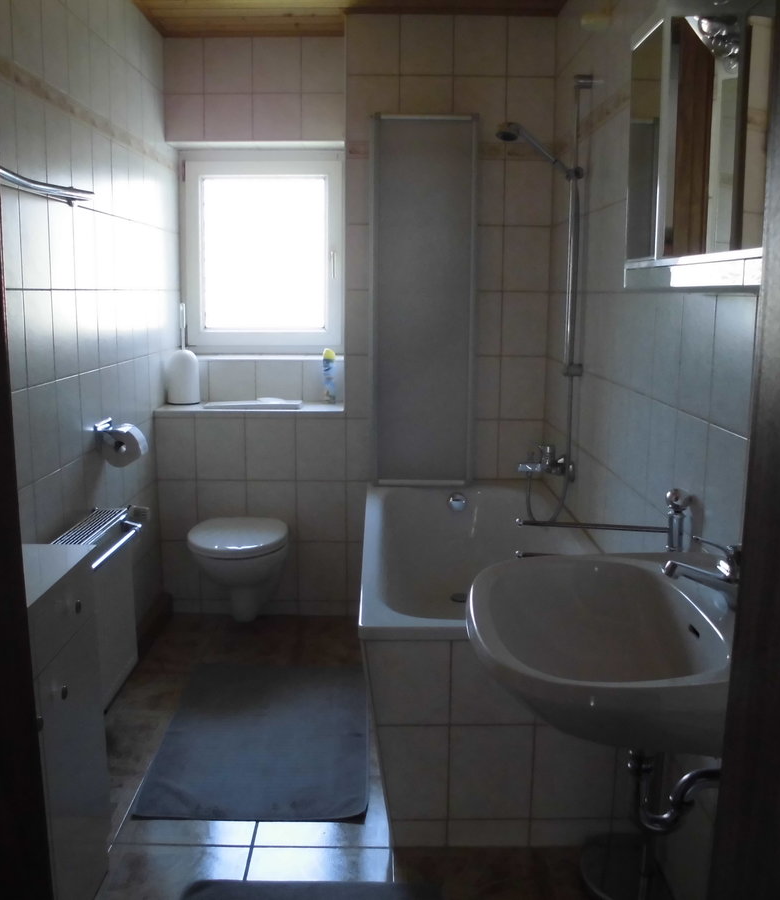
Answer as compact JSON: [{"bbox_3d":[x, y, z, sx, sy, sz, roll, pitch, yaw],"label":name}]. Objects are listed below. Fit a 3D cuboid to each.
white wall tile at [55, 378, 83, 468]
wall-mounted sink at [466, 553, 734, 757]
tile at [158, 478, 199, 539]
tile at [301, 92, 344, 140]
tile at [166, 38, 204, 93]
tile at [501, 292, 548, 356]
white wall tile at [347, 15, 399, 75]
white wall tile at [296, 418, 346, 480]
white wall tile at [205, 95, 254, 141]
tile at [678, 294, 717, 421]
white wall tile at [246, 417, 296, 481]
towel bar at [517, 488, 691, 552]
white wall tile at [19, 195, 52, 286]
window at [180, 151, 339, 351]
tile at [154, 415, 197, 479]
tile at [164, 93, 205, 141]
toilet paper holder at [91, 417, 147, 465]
[{"bbox_3d":[-0.934,-0.085,2.626,0.010,0.250,0.200,0,10,0],"label":"white wall tile"},{"bbox_3d":[0.373,0.344,1.436,0.510,0.205,0.600,0,10,0],"label":"wall-mounted sink"},{"bbox_3d":[-0.853,0.244,3.642,0.155,0.247,0.010,0,10,0],"label":"tile"},{"bbox_3d":[-0.271,-1.373,3.722,0.190,0.185,0.010,0,10,0],"label":"tile"},{"bbox_3d":[-0.845,-1.572,3.685,0.162,0.213,0.010,0,10,0],"label":"tile"},{"bbox_3d":[0.522,-0.488,3.503,0.179,0.249,0.010,0,10,0],"label":"tile"},{"bbox_3d":[-0.067,-1.496,3.337,0.199,0.215,0.010,0,10,0],"label":"white wall tile"},{"bbox_3d":[-0.271,0.001,3.588,0.198,0.249,0.010,0,10,0],"label":"white wall tile"},{"bbox_3d":[-0.664,-1.375,3.728,0.198,0.184,0.010,0,10,0],"label":"white wall tile"},{"bbox_3d":[0.621,-0.190,1.812,0.010,0.249,0.198,0,10,0],"label":"tile"},{"bbox_3d":[-0.473,-0.002,3.598,0.200,0.250,0.010,0,10,0],"label":"white wall tile"},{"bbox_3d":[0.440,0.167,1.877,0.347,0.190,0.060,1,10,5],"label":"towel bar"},{"bbox_3d":[-0.929,-0.542,2.354,0.010,0.243,0.197,0,10,0],"label":"white wall tile"},{"bbox_3d":[-0.554,-0.870,3.993,0.727,0.881,0.080,0,10,0],"label":"window"},{"bbox_3d":[-0.851,-0.002,3.587,0.160,0.249,0.010,0,10,0],"label":"tile"},{"bbox_3d":[-0.846,-1.376,3.728,0.162,0.184,0.010,0,10,0],"label":"tile"},{"bbox_3d":[-0.858,-0.022,2.890,0.133,0.139,0.146,0,10,0],"label":"toilet paper holder"}]

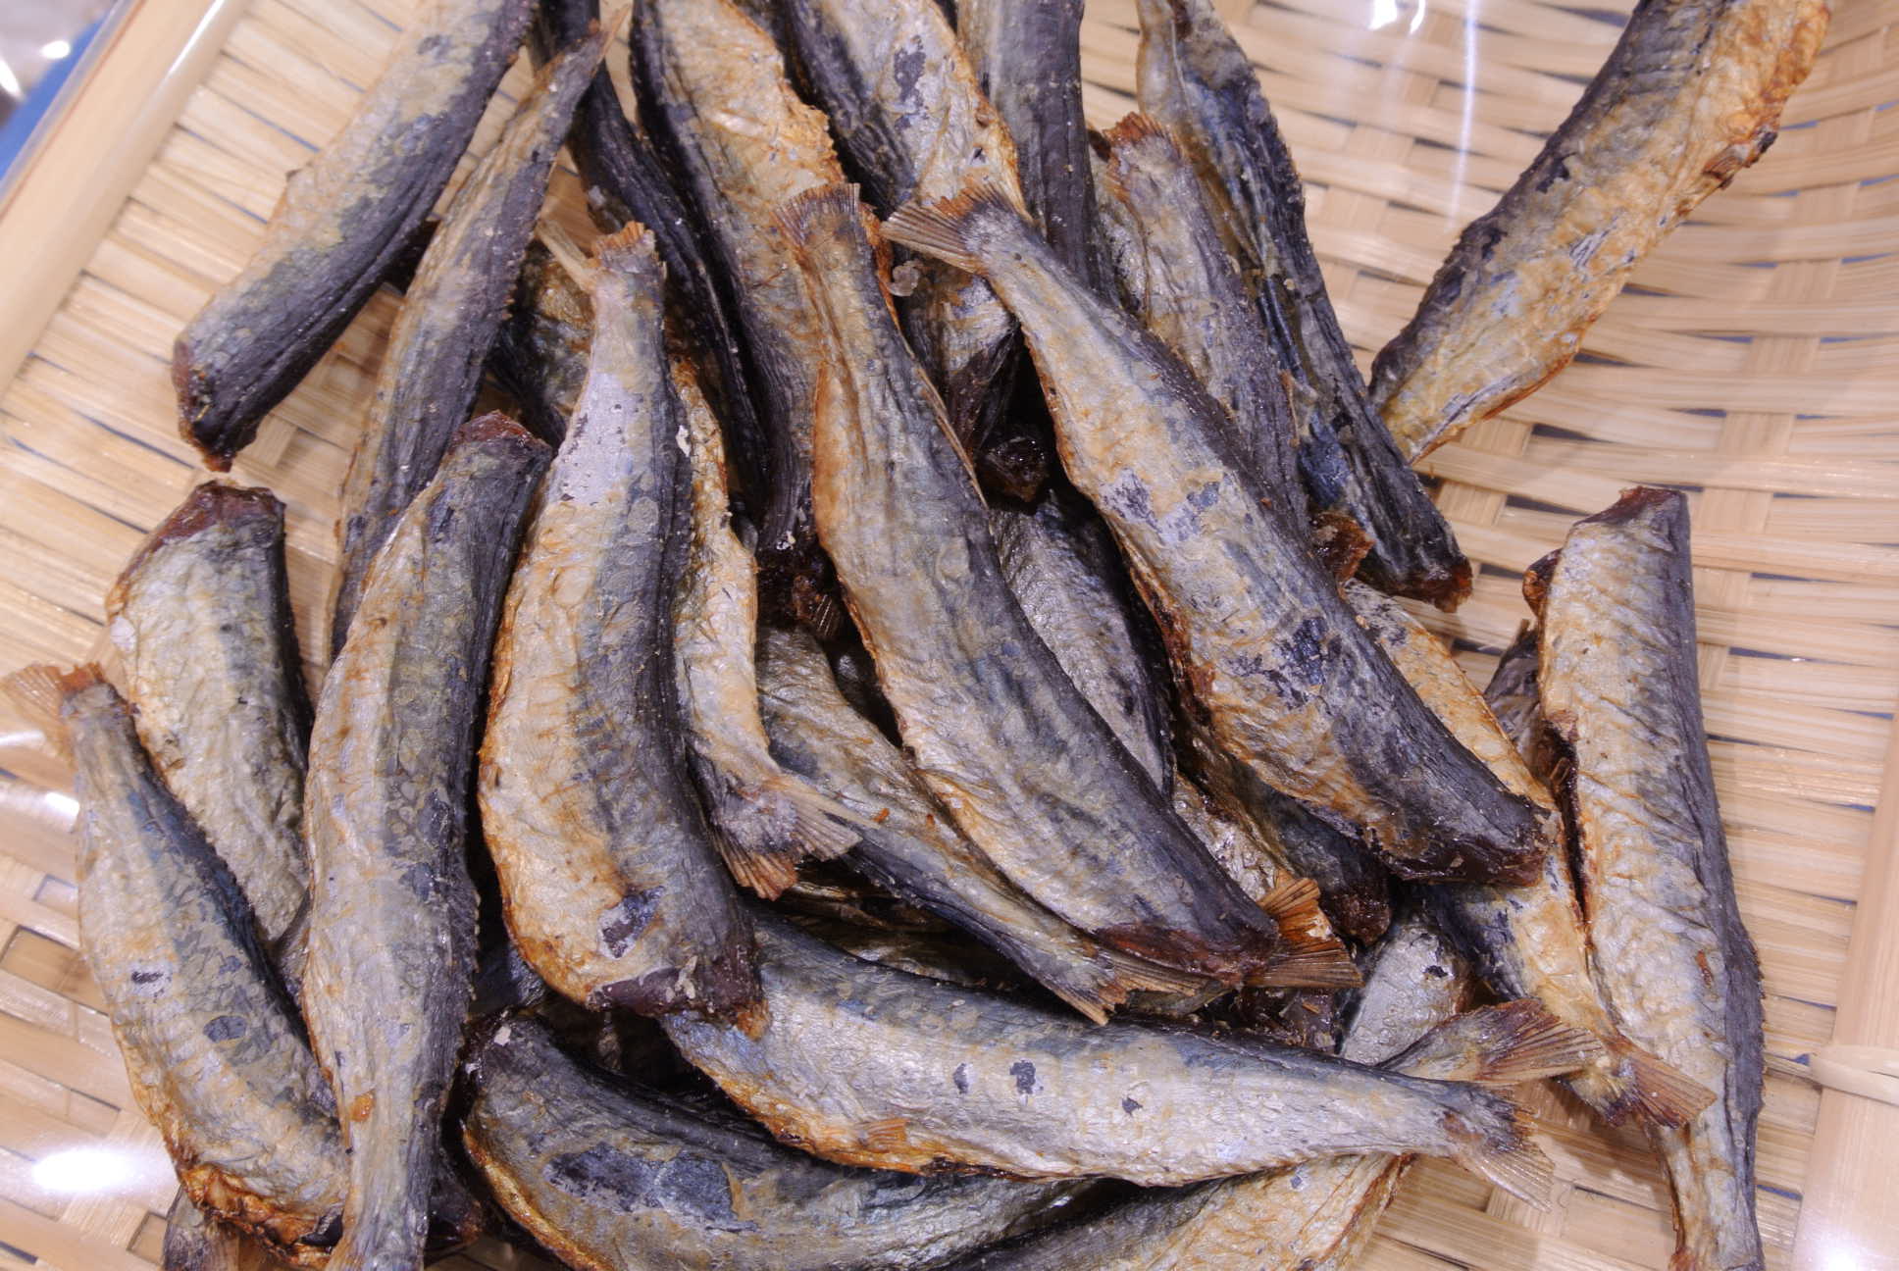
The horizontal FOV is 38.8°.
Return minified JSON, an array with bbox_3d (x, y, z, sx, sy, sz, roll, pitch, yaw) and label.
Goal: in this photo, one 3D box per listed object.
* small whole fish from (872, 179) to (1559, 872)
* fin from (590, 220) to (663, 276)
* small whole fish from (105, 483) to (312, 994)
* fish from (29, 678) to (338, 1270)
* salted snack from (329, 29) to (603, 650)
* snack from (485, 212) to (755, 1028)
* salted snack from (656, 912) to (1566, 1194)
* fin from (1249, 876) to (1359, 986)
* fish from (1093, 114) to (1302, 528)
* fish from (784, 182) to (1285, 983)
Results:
[{"bbox_3d":[0.035,-0.015,0.402,0.032,0.022,0.143,-34,71,-13],"label":"small whole fish"},{"bbox_3d":[-0.043,-0.051,0.357,0.009,0.004,0.008,3,72,1],"label":"fin"},{"bbox_3d":[-0.108,0.028,0.406,0.028,0.020,0.112,-11,67,-5],"label":"small whole fish"},{"bbox_3d":[-0.096,0.038,0.339,0.026,0.017,0.080,-26,73,-6],"label":"fish"},{"bbox_3d":[-0.080,-0.045,0.430,0.022,0.026,0.129,9,67,4],"label":"salted snack"},{"bbox_3d":[-0.041,-0.004,0.341,0.034,0.021,0.104,-8,72,12],"label":"snack"},{"bbox_3d":[0.021,0.066,0.372,0.124,0.022,0.032,12,68,5],"label":"salted snack"},{"bbox_3d":[0.044,0.037,0.334,0.015,0.004,0.015,12,69,-2],"label":"fin"},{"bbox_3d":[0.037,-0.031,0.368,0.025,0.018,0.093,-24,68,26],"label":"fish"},{"bbox_3d":[0.010,-0.009,0.344,0.031,0.020,0.118,-33,74,17],"label":"fish"}]

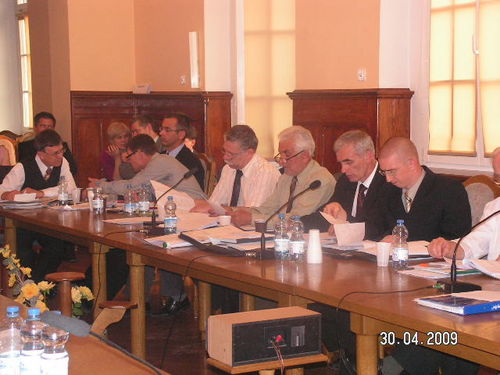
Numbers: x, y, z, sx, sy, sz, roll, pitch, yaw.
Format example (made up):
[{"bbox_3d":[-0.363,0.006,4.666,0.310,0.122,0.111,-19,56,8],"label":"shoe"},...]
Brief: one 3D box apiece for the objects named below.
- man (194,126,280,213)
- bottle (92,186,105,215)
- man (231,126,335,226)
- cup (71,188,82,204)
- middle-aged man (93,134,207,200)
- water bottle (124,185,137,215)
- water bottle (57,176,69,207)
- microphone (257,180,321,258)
[{"bbox_3d":[-0.087,0.316,6.023,0.780,1.320,0.560,-4,6,-37],"label":"man"},{"bbox_3d":[-0.968,0.069,6.830,0.066,0.205,0.066,-1,5,0],"label":"bottle"},{"bbox_3d":[0.219,0.355,5.497,0.780,1.320,0.560,-4,6,-37],"label":"man"},{"bbox_3d":[-1.201,0.062,7.400,0.072,0.097,0.072,-1,5,0],"label":"cup"},{"bbox_3d":[-0.645,0.280,7.030,0.880,1.240,0.580,-2,5,-13],"label":"middle-aged man"},{"bbox_3d":[-0.771,0.079,6.900,0.066,0.205,0.066,-1,5,0],"label":"water bottle"},{"bbox_3d":[-1.309,0.022,7.500,0.066,0.205,0.066,-1,5,0],"label":"water bottle"},{"bbox_3d":[0.176,0.142,4.988,0.370,0.330,0.120,-4,6,-31],"label":"microphone"}]

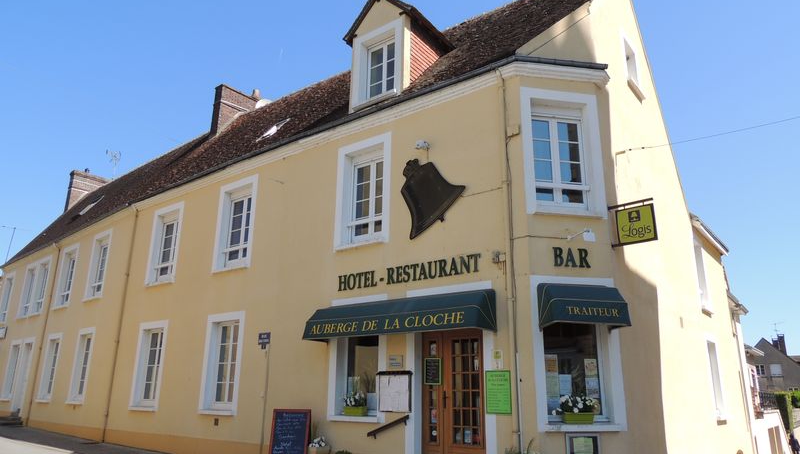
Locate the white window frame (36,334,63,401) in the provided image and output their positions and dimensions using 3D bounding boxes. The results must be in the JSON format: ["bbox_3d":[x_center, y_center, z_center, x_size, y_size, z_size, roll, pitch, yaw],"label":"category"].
[{"bbox_3d":[-11.645,4.710,18.554,1.250,2.220,0.200,-12,-20,38],"label":"white window frame"}]

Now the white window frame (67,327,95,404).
[{"bbox_3d":[-9.429,4.149,16.586,1.314,2.170,0.250,-13,-21,40],"label":"white window frame"}]

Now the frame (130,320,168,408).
[{"bbox_3d":[-6.267,3.495,14.027,1.331,2.158,0.250,-11,-20,36],"label":"frame"}]

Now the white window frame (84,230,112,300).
[{"bbox_3d":[-9.385,1.232,17.433,1.410,2.116,0.250,-13,-21,40],"label":"white window frame"}]

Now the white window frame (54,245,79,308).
[{"bbox_3d":[-11.574,1.749,19.364,1.380,2.200,0.200,-12,-20,38],"label":"white window frame"}]

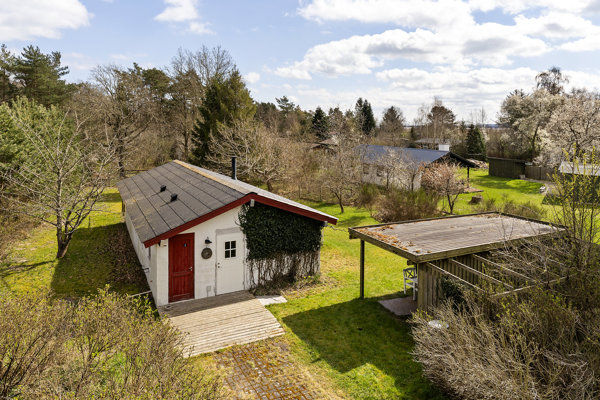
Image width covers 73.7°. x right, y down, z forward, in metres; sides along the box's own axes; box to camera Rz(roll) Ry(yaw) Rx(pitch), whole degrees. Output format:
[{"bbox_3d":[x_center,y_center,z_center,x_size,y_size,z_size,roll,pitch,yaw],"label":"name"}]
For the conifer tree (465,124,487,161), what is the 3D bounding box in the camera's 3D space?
[{"bbox_3d":[26.325,-8.550,60.000,3.300,5.600,3.300,4,10,23],"label":"conifer tree"}]

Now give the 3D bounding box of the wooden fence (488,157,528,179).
[{"bbox_3d":[22.620,-3.440,43.524,3.743,2.000,0.200,7,13,35],"label":"wooden fence"}]

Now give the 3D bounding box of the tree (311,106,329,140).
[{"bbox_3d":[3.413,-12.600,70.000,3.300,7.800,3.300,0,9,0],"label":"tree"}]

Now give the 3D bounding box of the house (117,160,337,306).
[{"bbox_3d":[-4.604,0.329,18.808,6.511,3.458,13.508,-5,12,-27],"label":"house"}]

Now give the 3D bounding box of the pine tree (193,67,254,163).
[{"bbox_3d":[-8.989,-9.694,47.000,7.300,11.300,7.000,-2,10,-10],"label":"pine tree"}]

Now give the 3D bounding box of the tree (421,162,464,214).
[{"bbox_3d":[8.906,-0.719,25.000,2.650,3.100,2.600,3,10,19],"label":"tree"}]

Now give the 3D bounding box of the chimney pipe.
[{"bbox_3d":[-3.934,-1.860,23.667,0.260,1.423,0.260,0,10,0],"label":"chimney pipe"}]

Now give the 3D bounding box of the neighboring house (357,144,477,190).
[{"bbox_3d":[10.800,-3.500,40.500,7.900,3.600,11.000,-5,11,-29],"label":"neighboring house"}]

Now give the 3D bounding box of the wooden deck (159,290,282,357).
[{"bbox_3d":[-2.300,3.410,11.260,2.850,0.180,2.950,-5,11,-27],"label":"wooden deck"}]

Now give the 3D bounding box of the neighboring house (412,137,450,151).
[{"bbox_3d":[23.335,-9.208,71.509,9.000,3.300,6.500,2,10,8],"label":"neighboring house"}]

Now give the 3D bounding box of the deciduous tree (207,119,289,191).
[{"bbox_3d":[-4.490,-3.843,34.219,7.013,6.134,6.662,0,10,0],"label":"deciduous tree"}]

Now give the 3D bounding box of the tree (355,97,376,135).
[{"bbox_3d":[10.578,-11.542,64.984,3.553,10.236,3.553,0,10,0],"label":"tree"}]

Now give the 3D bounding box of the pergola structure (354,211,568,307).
[{"bbox_3d":[5.100,2.030,12.650,6.200,2.350,3.000,-4,10,-24],"label":"pergola structure"}]

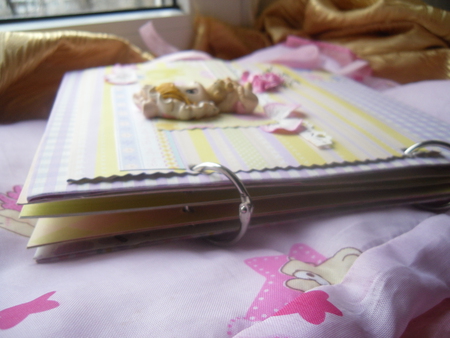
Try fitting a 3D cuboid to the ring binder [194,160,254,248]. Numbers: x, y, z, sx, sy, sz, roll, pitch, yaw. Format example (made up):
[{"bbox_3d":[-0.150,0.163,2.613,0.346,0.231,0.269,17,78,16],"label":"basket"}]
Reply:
[{"bbox_3d":[-0.004,0.013,0.158,0.032,0.032,0.004,21,24,35],"label":"ring binder"}]

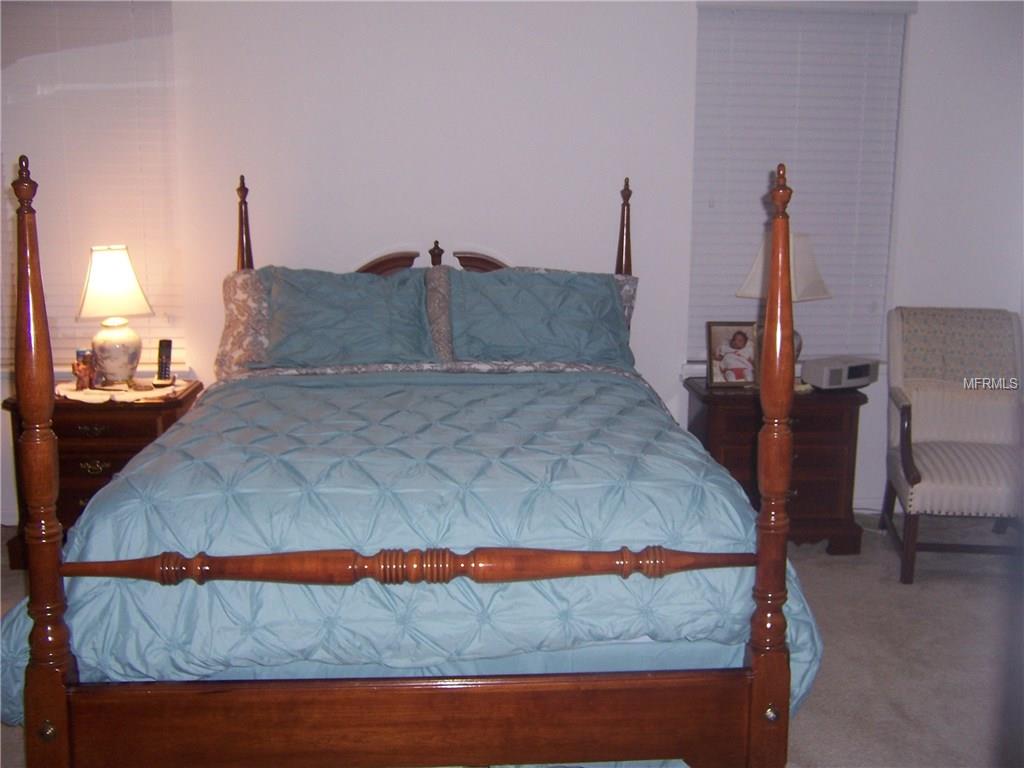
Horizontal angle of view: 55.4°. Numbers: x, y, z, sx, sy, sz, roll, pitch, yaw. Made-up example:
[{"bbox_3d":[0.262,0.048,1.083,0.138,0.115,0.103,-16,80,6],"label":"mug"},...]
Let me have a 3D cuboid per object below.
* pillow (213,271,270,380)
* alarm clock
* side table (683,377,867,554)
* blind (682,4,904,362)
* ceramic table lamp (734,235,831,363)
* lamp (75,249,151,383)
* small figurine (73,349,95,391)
[{"bbox_3d":[-0.788,-0.246,3.946,0.780,0.450,0.180,0,-9,-3],"label":"pillow"},{"bbox_3d":[1.401,-0.046,4.175,0.275,0.100,0.145,-4,10,-22],"label":"alarm clock"},{"bbox_3d":[1.094,0.340,4.158,0.655,0.655,0.430,0,9,-3],"label":"side table"},{"bbox_3d":[1.236,-0.852,4.262,0.902,1.523,0.055,0,9,-3],"label":"blind"},{"bbox_3d":[1.134,-0.308,4.087,0.275,0.645,0.275,9,13,41],"label":"ceramic table lamp"},{"bbox_3d":[-1.639,-0.281,4.030,0.280,0.575,0.280,-2,10,-11],"label":"lamp"},{"bbox_3d":[-1.736,-0.059,3.960,0.085,0.165,0.070,-3,10,-18],"label":"small figurine"}]

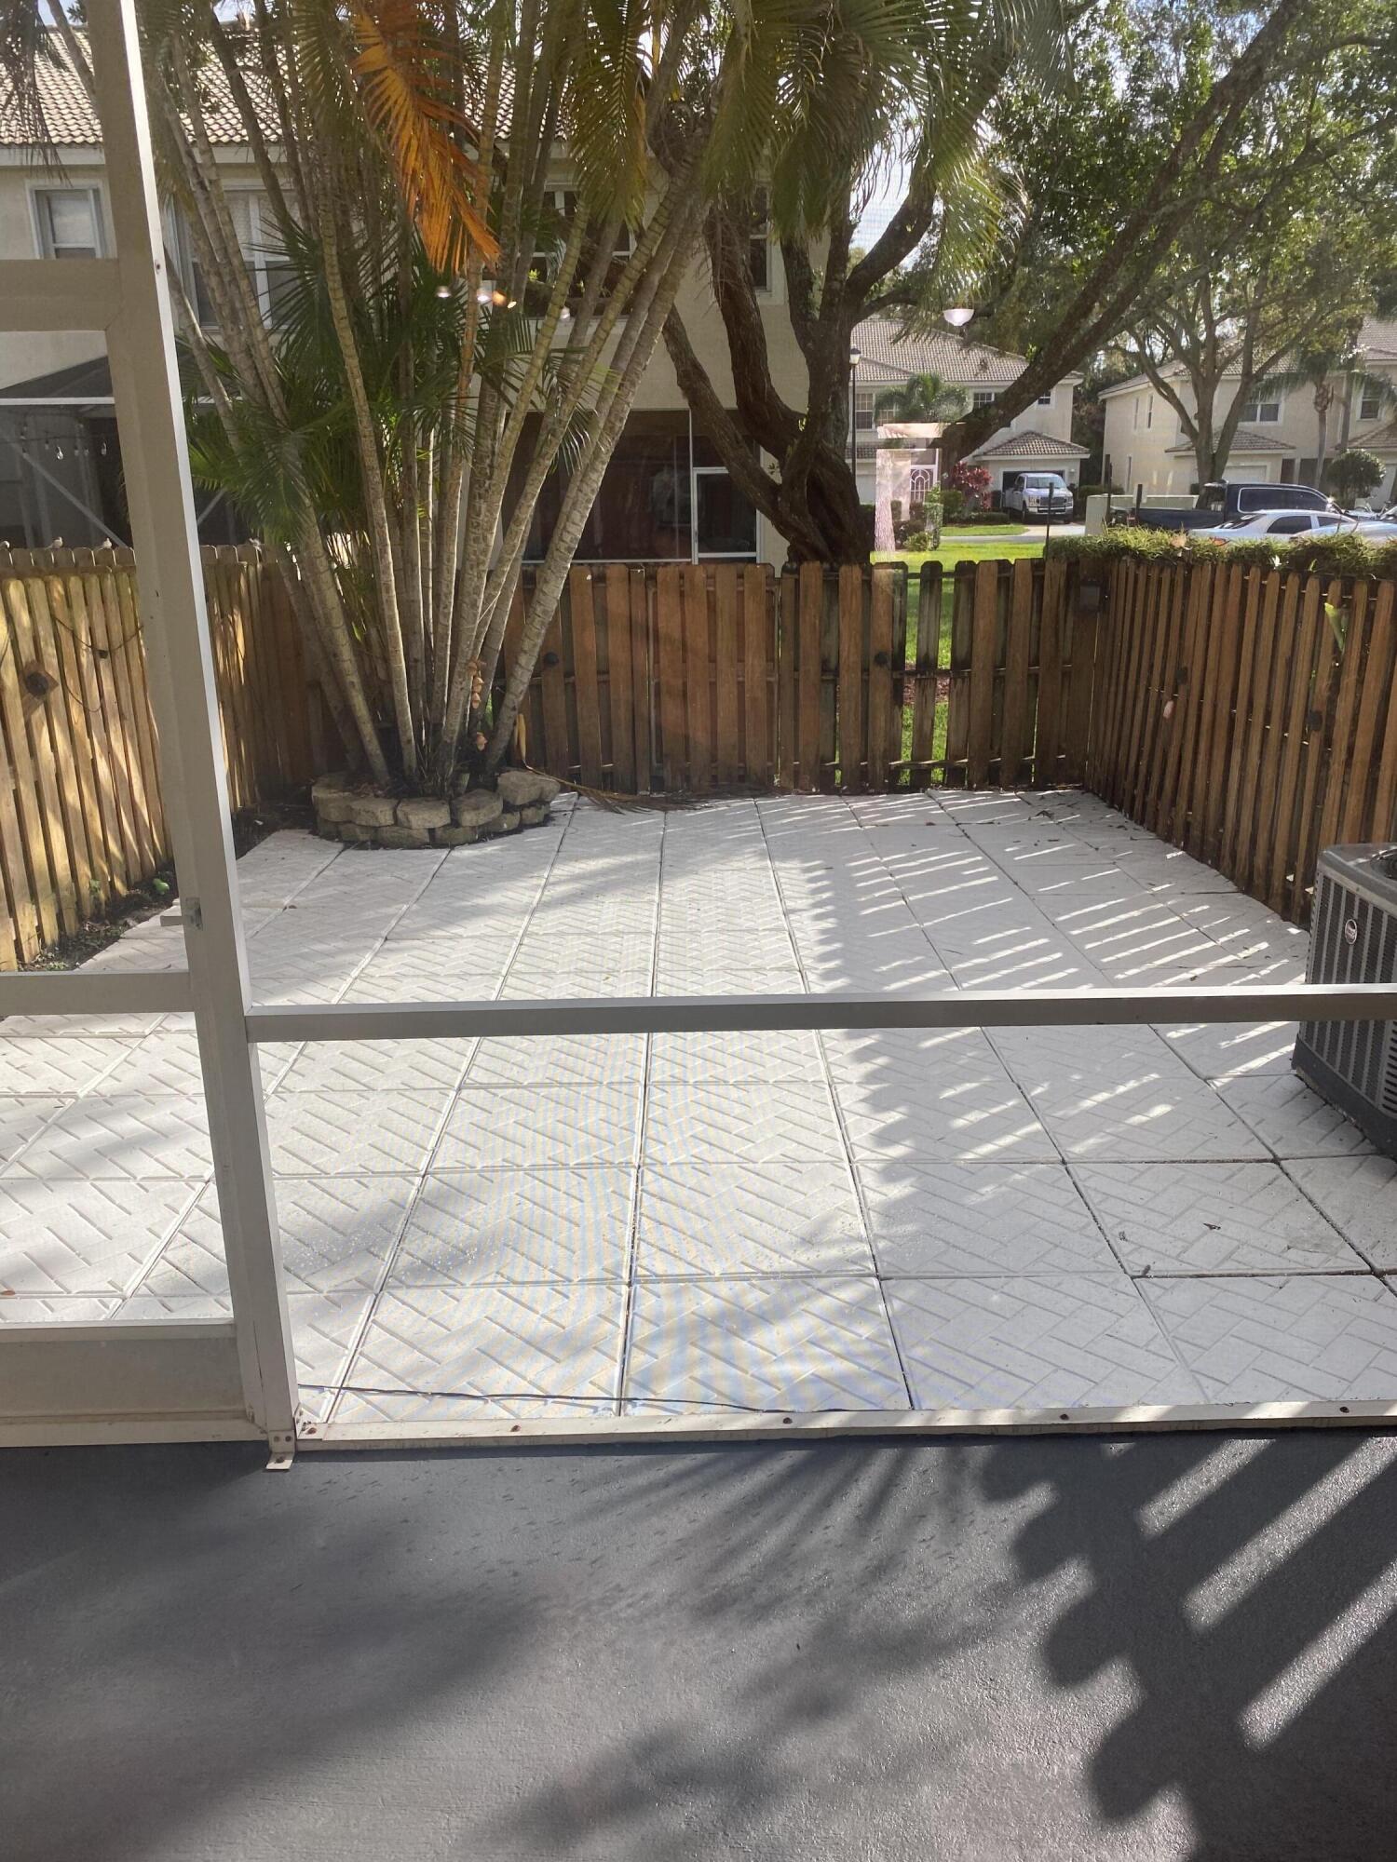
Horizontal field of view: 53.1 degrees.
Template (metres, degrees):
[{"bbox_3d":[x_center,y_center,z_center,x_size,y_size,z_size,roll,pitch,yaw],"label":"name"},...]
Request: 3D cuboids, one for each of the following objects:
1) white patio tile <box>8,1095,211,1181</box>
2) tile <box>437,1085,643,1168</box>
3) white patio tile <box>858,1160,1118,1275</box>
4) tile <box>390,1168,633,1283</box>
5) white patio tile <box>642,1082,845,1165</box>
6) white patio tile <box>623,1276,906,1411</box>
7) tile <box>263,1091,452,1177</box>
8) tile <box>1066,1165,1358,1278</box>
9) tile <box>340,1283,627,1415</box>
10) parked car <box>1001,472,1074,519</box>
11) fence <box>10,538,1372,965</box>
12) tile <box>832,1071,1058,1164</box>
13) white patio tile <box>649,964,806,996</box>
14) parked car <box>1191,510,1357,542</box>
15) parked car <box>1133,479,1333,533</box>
[{"bbox_3d":[-1.690,0.642,4.243,0.600,0.045,0.600,-1,17,0],"label":"white patio tile"},{"bbox_3d":[-0.476,0.617,4.263,0.600,0.045,0.600,-1,17,0],"label":"tile"},{"bbox_3d":[0.738,0.772,3.685,0.600,0.045,0.600,-1,17,0],"label":"white patio tile"},{"bbox_3d":[-0.472,0.795,3.701,0.600,0.042,0.600,-1,17,0],"label":"tile"},{"bbox_3d":[0.129,0.606,4.269,0.600,0.045,0.600,-1,17,0],"label":"white patio tile"},{"bbox_3d":[0.139,0.956,3.104,0.600,0.045,0.600,-1,17,0],"label":"white patio tile"},{"bbox_3d":[-1.083,0.631,4.248,0.600,0.045,0.600,-1,17,0],"label":"tile"},{"bbox_3d":[1.340,0.764,3.681,0.600,0.045,0.600,-1,17,0],"label":"tile"},{"bbox_3d":[-0.463,0.965,3.133,0.600,0.042,0.560,-1,17,0],"label":"tile"},{"bbox_3d":[14.281,-18.215,58.800,2.030,1.950,5.800,1,17,6],"label":"parked car"},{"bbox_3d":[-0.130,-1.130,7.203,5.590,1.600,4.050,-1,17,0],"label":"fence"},{"bbox_3d":[0.734,0.599,4.262,0.600,0.045,0.600,-1,17,0],"label":"tile"},{"bbox_3d":[0.122,0.273,5.419,0.600,0.042,0.600,-1,17,0],"label":"white patio tile"},{"bbox_3d":[12.400,-7.902,28.800,4.700,1.450,1.800,-1,17,0],"label":"parked car"},{"bbox_3d":[12.550,-9.238,32.000,5.850,1.920,2.000,-1,17,0],"label":"parked car"}]

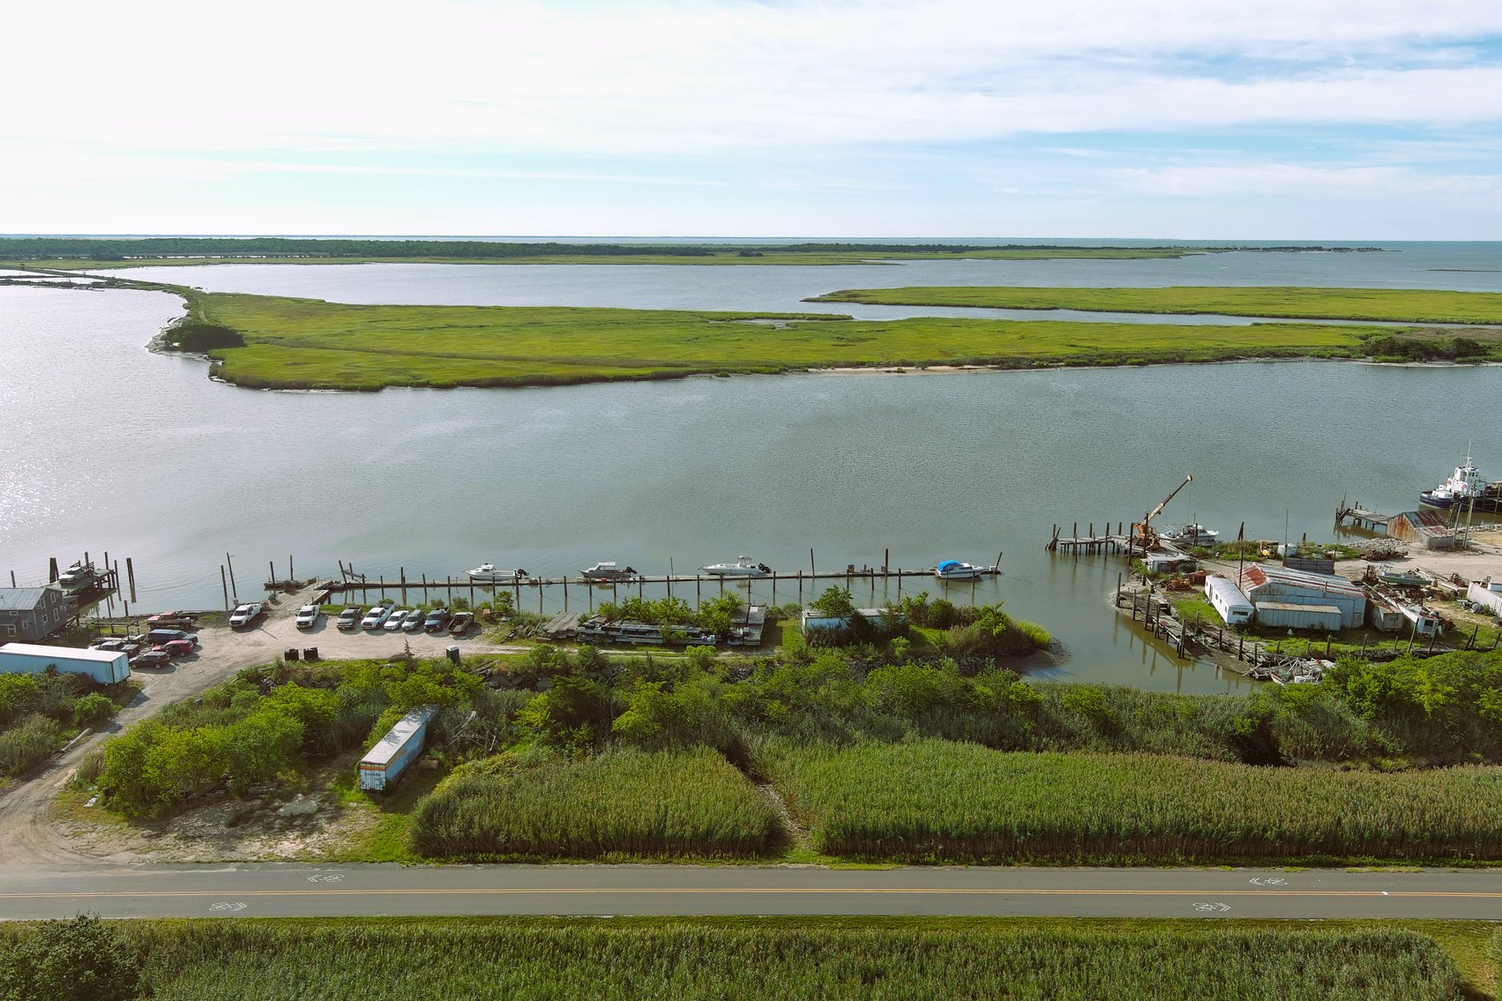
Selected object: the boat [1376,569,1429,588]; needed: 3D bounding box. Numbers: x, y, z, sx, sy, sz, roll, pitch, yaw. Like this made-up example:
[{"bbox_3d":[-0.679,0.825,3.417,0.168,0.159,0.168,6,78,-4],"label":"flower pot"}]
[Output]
[{"bbox_3d":[98.184,11.572,182.325,7.700,1.900,2.400,3,13,14],"label":"boat"}]

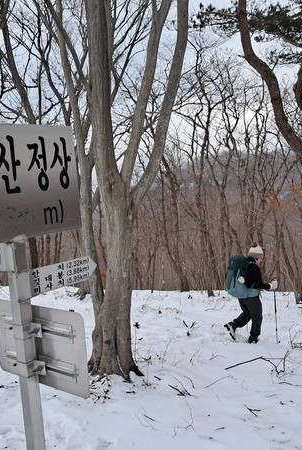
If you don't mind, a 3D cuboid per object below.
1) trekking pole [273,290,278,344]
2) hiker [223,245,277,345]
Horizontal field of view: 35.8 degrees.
[{"bbox_3d":[2.072,1.441,7.750,0.050,1.080,0.050,-2,0,0],"label":"trekking pole"},{"bbox_3d":[1.655,1.123,7.720,0.880,1.680,0.560,0,0,2],"label":"hiker"}]

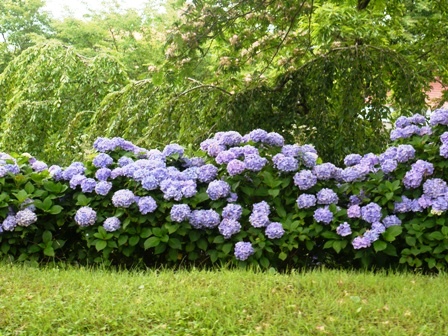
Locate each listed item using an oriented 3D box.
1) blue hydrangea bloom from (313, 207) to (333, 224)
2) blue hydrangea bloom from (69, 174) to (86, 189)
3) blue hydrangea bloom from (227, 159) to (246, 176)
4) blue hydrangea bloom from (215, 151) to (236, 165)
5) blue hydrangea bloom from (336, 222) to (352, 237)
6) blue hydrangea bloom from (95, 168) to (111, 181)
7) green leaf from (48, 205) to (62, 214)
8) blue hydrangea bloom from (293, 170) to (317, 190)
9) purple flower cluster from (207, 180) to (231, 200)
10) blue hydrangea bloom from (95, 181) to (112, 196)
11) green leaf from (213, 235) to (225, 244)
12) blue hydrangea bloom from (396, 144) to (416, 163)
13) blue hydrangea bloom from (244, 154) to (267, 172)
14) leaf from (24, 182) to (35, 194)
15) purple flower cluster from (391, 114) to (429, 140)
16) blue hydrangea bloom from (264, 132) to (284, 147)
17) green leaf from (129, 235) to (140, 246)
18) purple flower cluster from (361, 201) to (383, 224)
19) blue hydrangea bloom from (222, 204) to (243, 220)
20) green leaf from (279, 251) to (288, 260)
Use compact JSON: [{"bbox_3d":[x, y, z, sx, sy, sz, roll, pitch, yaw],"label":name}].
[{"bbox_3d":[0.782,0.377,6.750,0.154,0.134,0.145,0,5,0],"label":"blue hydrangea bloom"},{"bbox_3d":[-1.194,0.110,6.950,0.138,0.118,0.140,0,5,0],"label":"blue hydrangea bloom"},{"bbox_3d":[0.103,-0.002,7.020,0.152,0.135,0.144,0,5,1],"label":"blue hydrangea bloom"},{"bbox_3d":[0.017,-0.081,6.750,0.164,0.111,0.155,0,5,0],"label":"blue hydrangea bloom"},{"bbox_3d":[0.966,0.495,6.850,0.120,0.104,0.115,0,4,0],"label":"blue hydrangea bloom"},{"bbox_3d":[-0.996,0.054,7.050,0.128,0.103,0.130,0,5,0],"label":"blue hydrangea bloom"},{"bbox_3d":[-1.371,0.340,6.950,0.114,0.075,0.080,0,4,0],"label":"green leaf"},{"bbox_3d":[0.655,0.102,6.950,0.189,0.163,0.180,0,6,0],"label":"blue hydrangea bloom"},{"bbox_3d":[-0.045,0.184,7.000,0.188,0.164,0.183,0,4,0],"label":"purple flower cluster"},{"bbox_3d":[-0.989,0.167,7.020,0.139,0.123,0.132,-1,5,-8],"label":"blue hydrangea bloom"},{"bbox_3d":[-0.040,0.578,6.900,0.089,0.073,0.070,0,4,0],"label":"green leaf"},{"bbox_3d":[1.506,-0.120,7.070,0.157,0.149,0.149,1,5,12],"label":"blue hydrangea bloom"},{"bbox_3d":[0.260,-0.042,7.100,0.179,0.136,0.160,0,4,0],"label":"blue hydrangea bloom"},{"bbox_3d":[-1.624,0.176,7.150,0.075,0.092,0.080,0,4,0],"label":"leaf"},{"bbox_3d":[1.611,-0.349,7.400,0.338,0.221,0.280,0,4,0],"label":"purple flower cluster"},{"bbox_3d":[0.434,-0.245,7.350,0.167,0.125,0.159,0,6,0],"label":"blue hydrangea bloom"},{"bbox_3d":[-0.681,0.554,6.500,0.087,0.087,0.060,-1,5,-6],"label":"green leaf"},{"bbox_3d":[1.091,0.332,6.300,0.155,0.150,0.147,0,5,0],"label":"purple flower cluster"},{"bbox_3d":[0.069,0.362,6.950,0.163,0.130,0.158,0,4,0],"label":"blue hydrangea bloom"},{"bbox_3d":[0.470,0.691,6.750,0.067,0.071,0.040,0,5,0],"label":"green leaf"}]

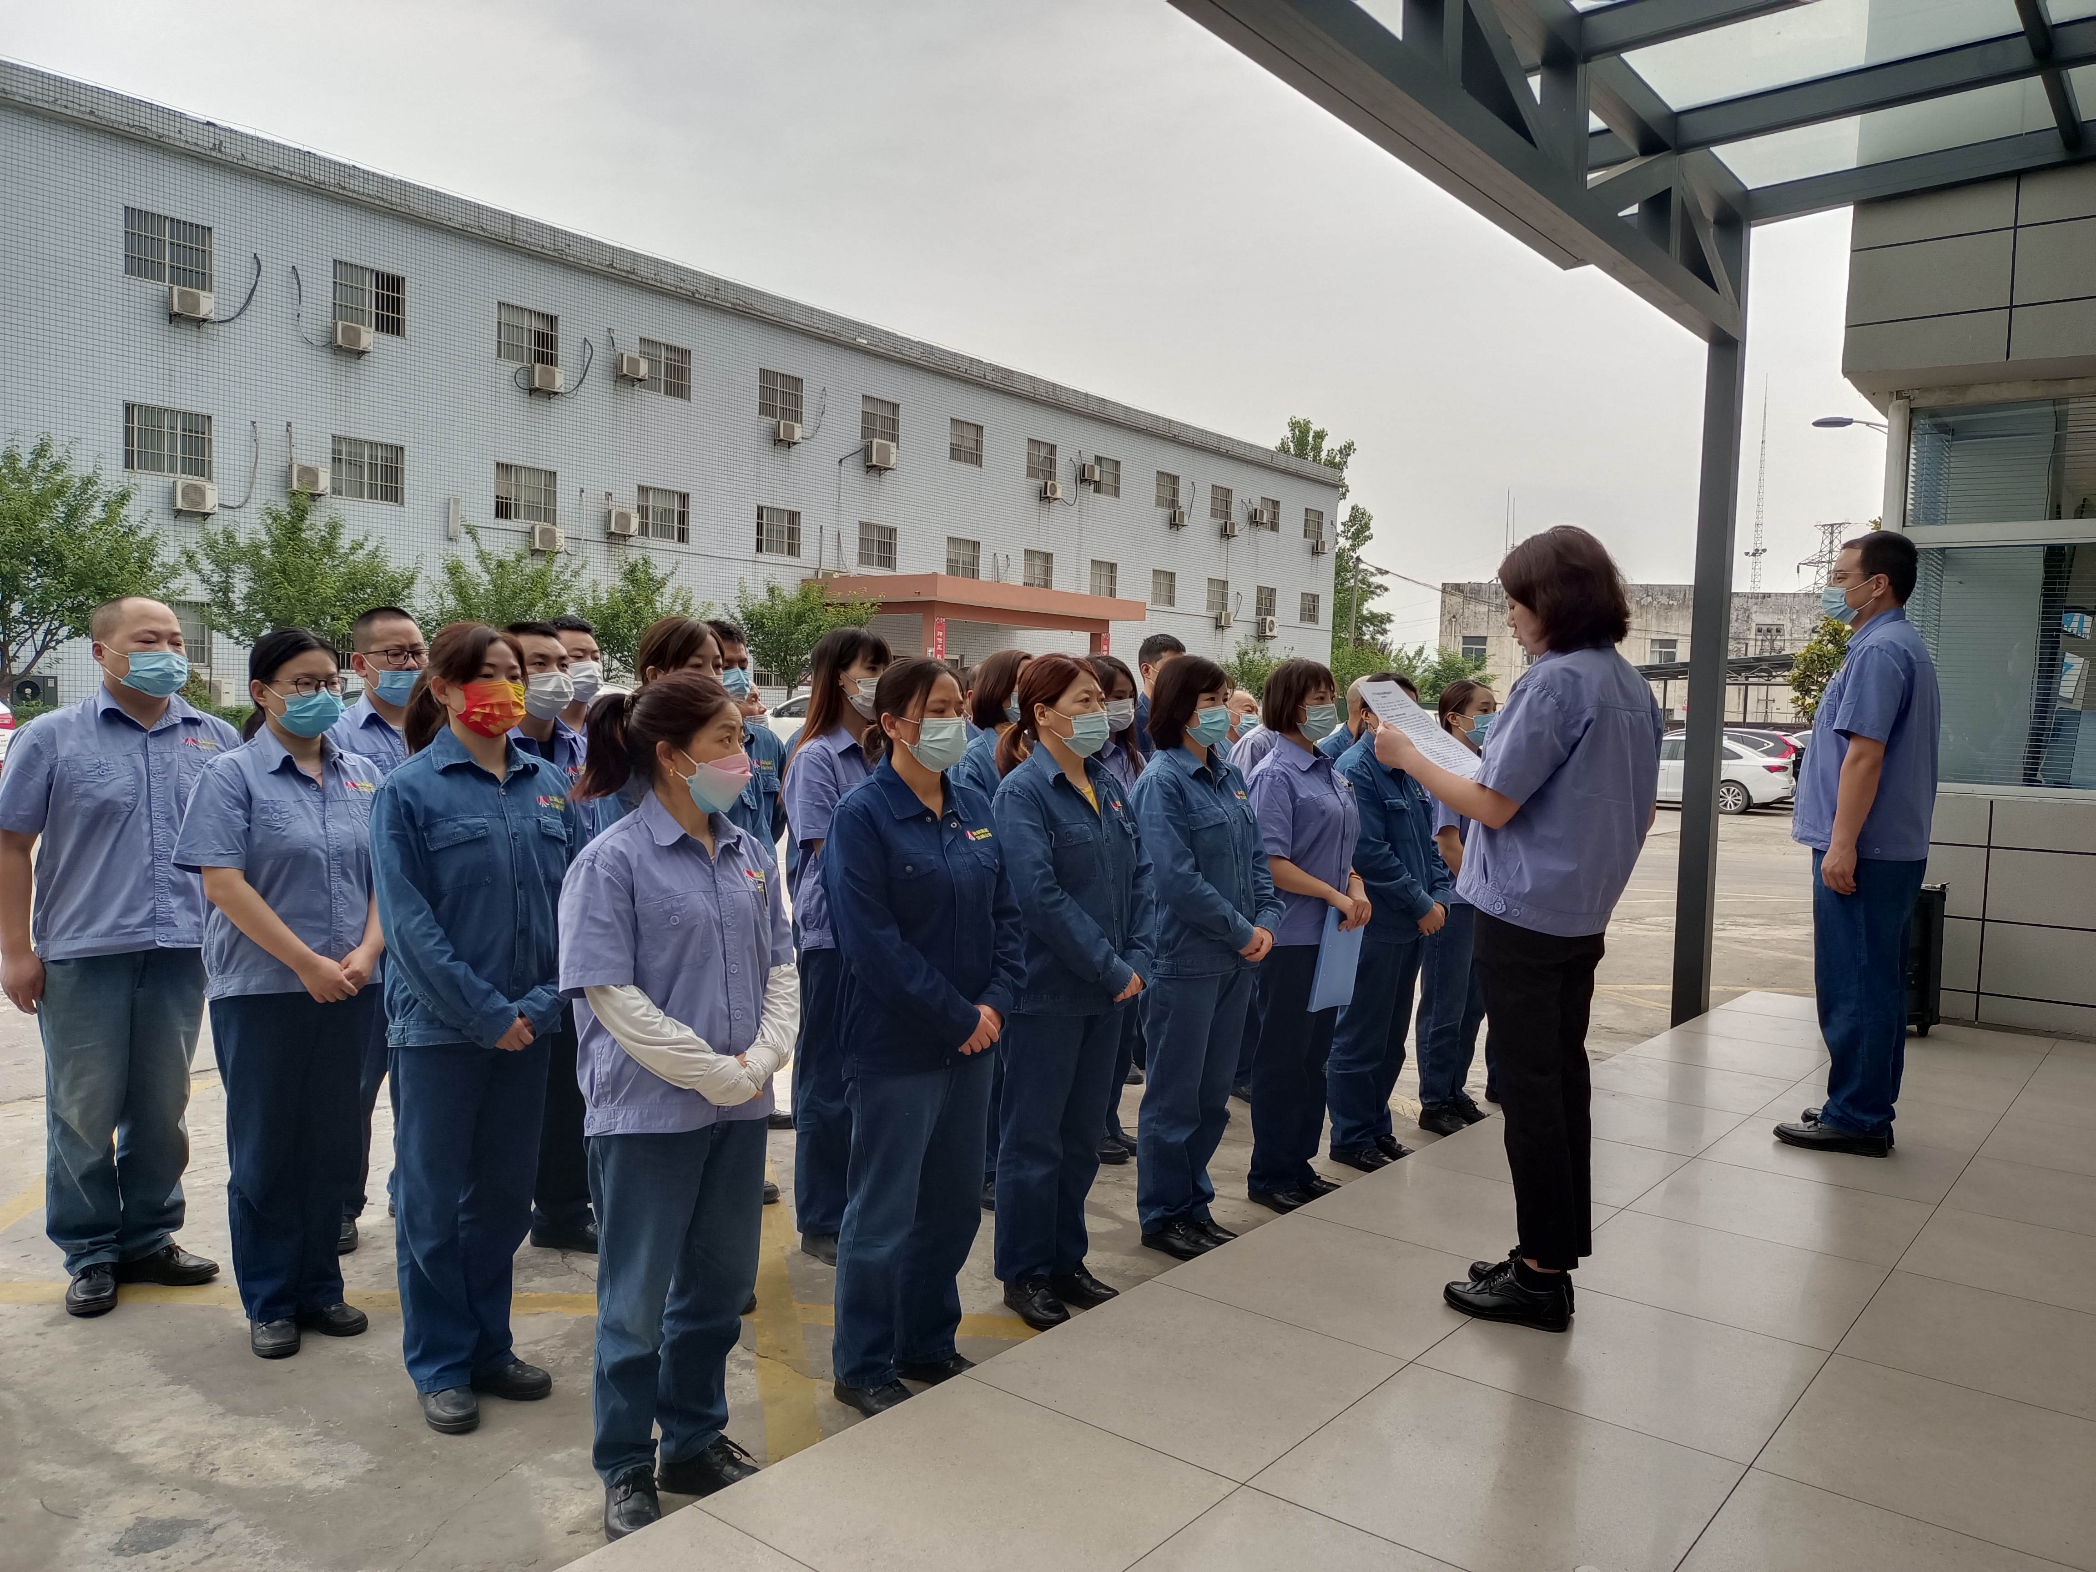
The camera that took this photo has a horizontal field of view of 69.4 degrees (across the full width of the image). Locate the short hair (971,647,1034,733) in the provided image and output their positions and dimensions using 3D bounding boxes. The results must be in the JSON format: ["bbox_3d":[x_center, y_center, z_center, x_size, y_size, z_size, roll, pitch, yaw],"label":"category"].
[{"bbox_3d":[-0.130,-0.288,4.550,0.225,0.250,0.190,4,4,36],"label":"short hair"}]

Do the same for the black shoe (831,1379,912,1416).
[{"bbox_3d":[-0.359,1.252,3.200,0.100,0.100,0.260,-1,4,-43],"label":"black shoe"}]

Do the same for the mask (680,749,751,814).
[{"bbox_3d":[-0.607,-0.013,2.754,0.100,0.112,0.130,2,3,11],"label":"mask"}]

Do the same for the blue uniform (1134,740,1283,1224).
[{"bbox_3d":[0.426,0.559,4.165,0.330,1.335,0.450,4,4,42],"label":"blue uniform"}]

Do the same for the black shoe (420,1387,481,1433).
[{"bbox_3d":[-1.250,1.232,3.125,0.100,0.100,0.255,0,3,-32],"label":"black shoe"}]

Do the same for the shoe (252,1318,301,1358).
[{"bbox_3d":[-1.760,1.205,3.450,0.100,0.100,0.260,0,3,-30],"label":"shoe"}]

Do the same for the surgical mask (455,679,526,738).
[{"bbox_3d":[-1.124,-0.157,3.060,0.080,0.115,0.135,4,4,36],"label":"surgical mask"}]

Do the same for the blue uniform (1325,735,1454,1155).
[{"bbox_3d":[1.132,0.529,5.020,0.290,1.380,0.450,4,4,39],"label":"blue uniform"}]

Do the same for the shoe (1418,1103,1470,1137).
[{"bbox_3d":[1.449,1.194,5.456,0.098,0.100,0.245,-1,3,-37],"label":"shoe"}]

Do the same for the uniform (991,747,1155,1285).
[{"bbox_3d":[0.055,0.583,3.800,0.350,1.355,0.470,4,4,39],"label":"uniform"}]

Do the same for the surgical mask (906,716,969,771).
[{"bbox_3d":[-0.226,-0.087,3.090,0.080,0.115,0.135,4,4,40],"label":"surgical mask"}]

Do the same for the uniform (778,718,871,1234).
[{"bbox_3d":[-0.529,0.526,4.053,0.300,1.360,0.460,4,4,41],"label":"uniform"}]

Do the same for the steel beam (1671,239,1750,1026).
[{"bbox_3d":[2.819,-0.548,6.435,0.125,3.560,0.125,4,3,39],"label":"steel beam"}]

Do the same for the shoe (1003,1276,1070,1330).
[{"bbox_3d":[-0.017,1.239,3.681,0.098,0.100,0.245,0,3,-36],"label":"shoe"}]

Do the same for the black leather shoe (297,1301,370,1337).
[{"bbox_3d":[-1.695,1.202,3.521,0.260,0.100,0.100,2,3,19],"label":"black leather shoe"}]

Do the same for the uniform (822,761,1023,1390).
[{"bbox_3d":[-0.275,0.605,3.250,0.350,1.330,0.480,4,4,40],"label":"uniform"}]

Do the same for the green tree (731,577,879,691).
[{"bbox_3d":[-5.604,-2.619,34.889,3.400,4.363,3.500,4,4,39],"label":"green tree"}]

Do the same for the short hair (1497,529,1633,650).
[{"bbox_3d":[1.048,-0.402,3.070,0.250,0.240,0.205,-11,-4,32],"label":"short hair"}]

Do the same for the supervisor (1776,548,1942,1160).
[{"bbox_3d":[2.420,0.156,4.437,0.380,1.790,0.500,4,4,39],"label":"supervisor"}]

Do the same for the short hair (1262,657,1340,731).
[{"bbox_3d":[0.780,-0.281,4.680,0.225,0.235,0.195,4,4,42],"label":"short hair"}]

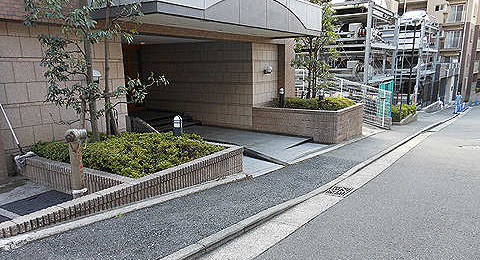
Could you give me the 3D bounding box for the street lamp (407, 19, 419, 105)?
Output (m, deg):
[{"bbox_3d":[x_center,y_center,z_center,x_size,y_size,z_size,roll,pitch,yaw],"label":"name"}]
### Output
[{"bbox_3d":[9.498,-3.402,18.972,0.280,5.170,0.280,7,14,33],"label":"street lamp"}]

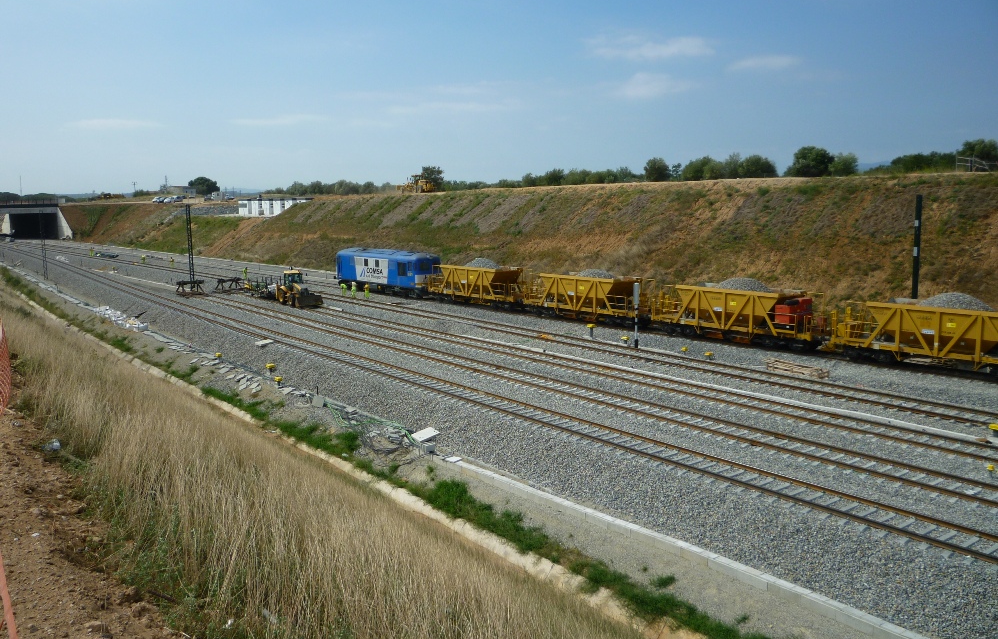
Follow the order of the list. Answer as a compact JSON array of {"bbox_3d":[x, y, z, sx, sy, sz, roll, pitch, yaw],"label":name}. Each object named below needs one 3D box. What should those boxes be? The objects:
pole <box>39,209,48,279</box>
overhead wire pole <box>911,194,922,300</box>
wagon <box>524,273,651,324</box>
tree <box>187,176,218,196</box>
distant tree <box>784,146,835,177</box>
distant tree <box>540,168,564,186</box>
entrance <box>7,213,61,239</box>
[{"bbox_3d":[-59.911,-9.723,109.708,0.420,9.084,0.420,-9,12,-38],"label":"pole"},{"bbox_3d":[23.910,-2.425,48.033,0.320,9.354,0.320,-10,12,-41],"label":"overhead wire pole"},{"bbox_3d":[6.875,-1.540,62.173,3.050,3.560,12.200,-10,12,-41],"label":"wagon"},{"bbox_3d":[-102.469,-45.946,290.000,9.780,7.280,9.780,-4,9,-19],"label":"tree"},{"bbox_3d":[37.702,-19.154,101.546,5.606,4.001,5.325,2,10,20],"label":"distant tree"},{"bbox_3d":[9.686,-25.469,150.000,3.880,3.590,3.880,0,9,4],"label":"distant tree"},{"bbox_3d":[-116.844,-23.644,210.013,10.800,7.088,4.000,-8,11,-35],"label":"entrance"}]

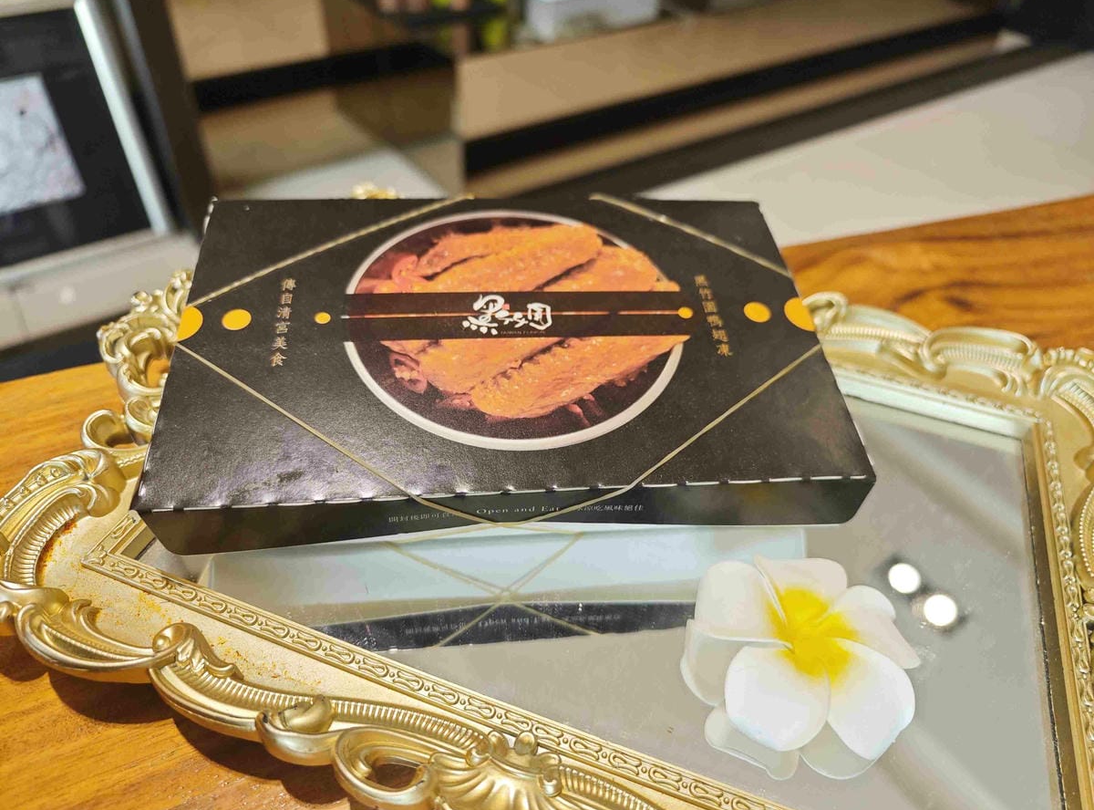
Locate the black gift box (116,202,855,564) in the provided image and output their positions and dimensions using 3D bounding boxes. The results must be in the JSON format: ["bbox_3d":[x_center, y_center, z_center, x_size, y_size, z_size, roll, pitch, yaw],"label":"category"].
[{"bbox_3d":[-0.014,-0.016,0.271,0.220,0.041,0.135,-2,54,-7],"label":"black gift box"}]

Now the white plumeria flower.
[{"bbox_3d":[0.075,0.071,0.218,0.067,0.026,0.066,2,45,-2],"label":"white plumeria flower"}]

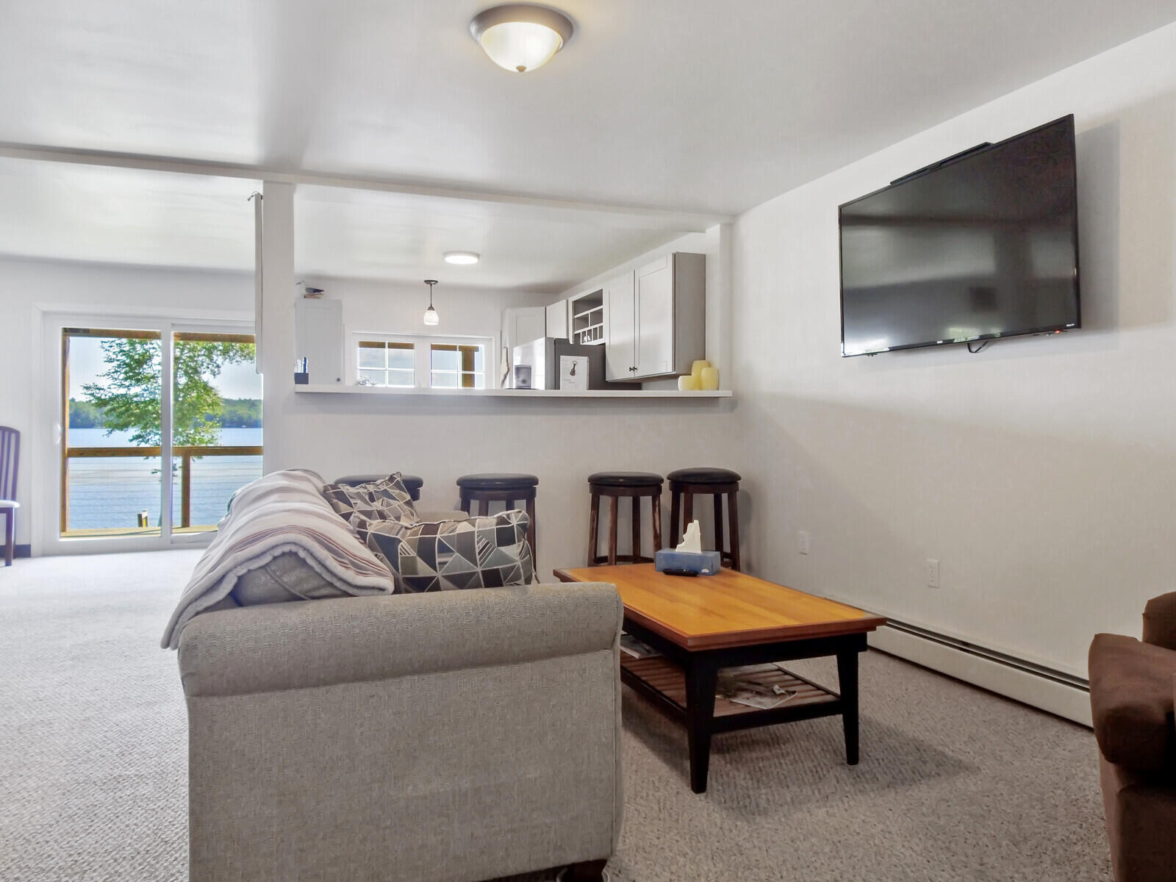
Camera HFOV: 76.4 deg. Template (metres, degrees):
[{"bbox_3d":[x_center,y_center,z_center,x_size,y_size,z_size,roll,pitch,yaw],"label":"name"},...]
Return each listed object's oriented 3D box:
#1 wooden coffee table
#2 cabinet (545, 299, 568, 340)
[{"bbox_3d":[0.407,0.792,2.791,0.710,0.472,1.110,-1,2,-21],"label":"wooden coffee table"},{"bbox_3d":[-0.124,-0.977,6.483,0.320,0.400,0.520,-1,2,-23],"label":"cabinet"}]

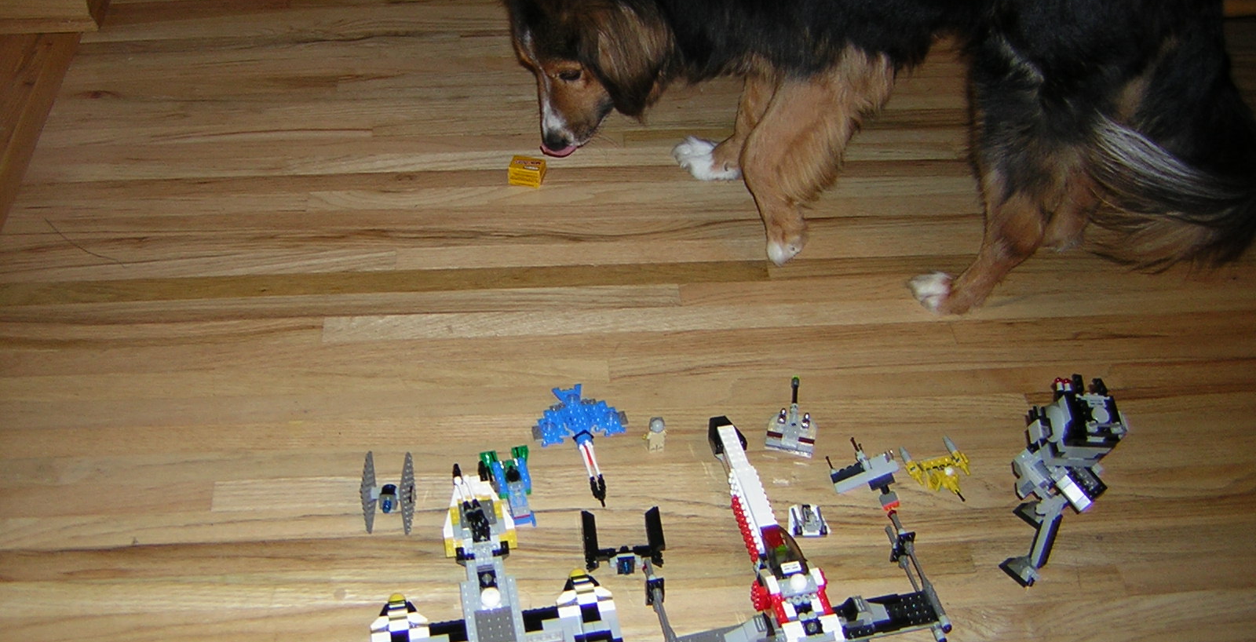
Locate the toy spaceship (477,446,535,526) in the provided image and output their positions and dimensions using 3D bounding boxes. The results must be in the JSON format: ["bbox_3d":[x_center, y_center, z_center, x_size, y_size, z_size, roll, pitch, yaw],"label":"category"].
[{"bbox_3d":[-0.111,0.158,1.260,0.050,0.032,0.091,-8,43,-12],"label":"toy spaceship"}]

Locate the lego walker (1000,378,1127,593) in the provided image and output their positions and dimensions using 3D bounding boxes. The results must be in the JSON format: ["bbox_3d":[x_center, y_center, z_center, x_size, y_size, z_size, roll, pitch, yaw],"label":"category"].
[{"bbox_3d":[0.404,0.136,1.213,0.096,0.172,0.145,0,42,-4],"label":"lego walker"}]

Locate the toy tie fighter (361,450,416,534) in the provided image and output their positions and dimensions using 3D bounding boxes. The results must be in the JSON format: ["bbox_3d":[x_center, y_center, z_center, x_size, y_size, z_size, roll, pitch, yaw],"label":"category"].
[{"bbox_3d":[-0.225,0.161,1.225,0.042,0.064,0.048,2,42,-1],"label":"toy tie fighter"}]

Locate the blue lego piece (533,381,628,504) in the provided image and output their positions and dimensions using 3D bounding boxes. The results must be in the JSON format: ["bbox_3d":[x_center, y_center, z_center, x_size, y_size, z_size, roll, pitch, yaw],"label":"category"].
[{"bbox_3d":[-0.041,0.123,1.304,0.100,0.032,0.156,-8,43,-12],"label":"blue lego piece"}]

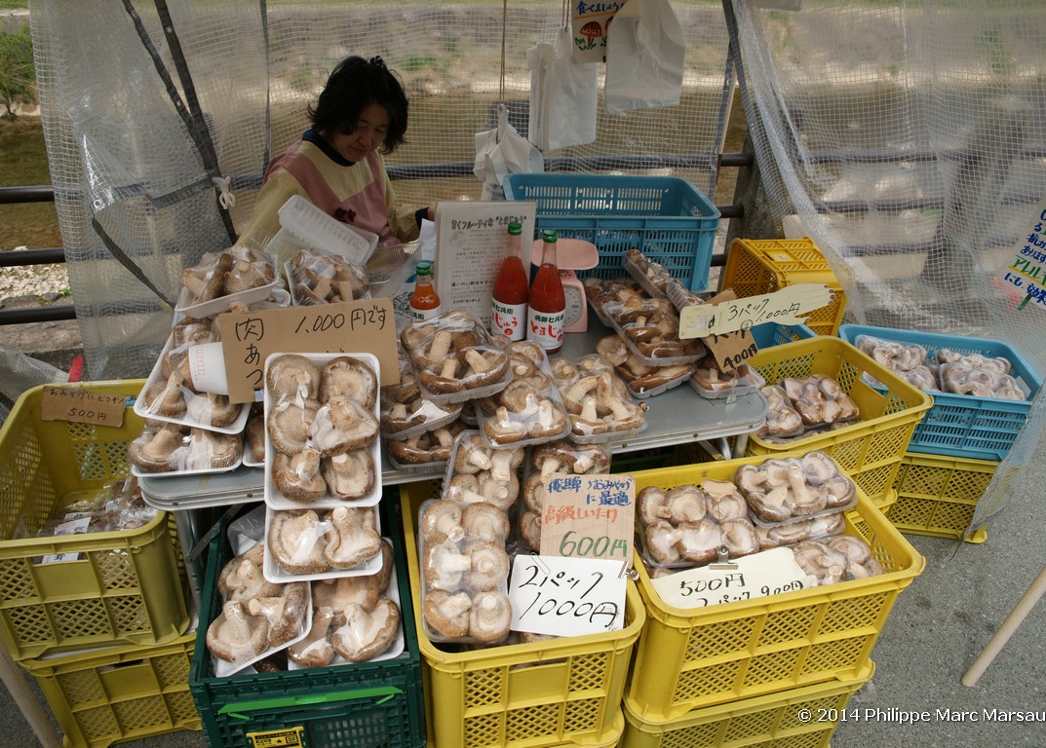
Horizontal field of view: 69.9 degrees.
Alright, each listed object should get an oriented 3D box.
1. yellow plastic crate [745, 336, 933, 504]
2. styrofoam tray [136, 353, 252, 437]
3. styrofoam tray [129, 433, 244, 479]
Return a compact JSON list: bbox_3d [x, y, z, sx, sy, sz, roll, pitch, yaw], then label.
[{"bbox_3d":[0.644,0.158,1.827,0.520,0.303,0.363,-12,35,-21],"label":"yellow plastic crate"},{"bbox_3d":[-0.585,-0.004,1.390,0.187,0.068,0.245,12,46,-10],"label":"styrofoam tray"},{"bbox_3d":[-0.606,0.095,1.400,0.187,0.070,0.240,-4,33,-10],"label":"styrofoam tray"}]

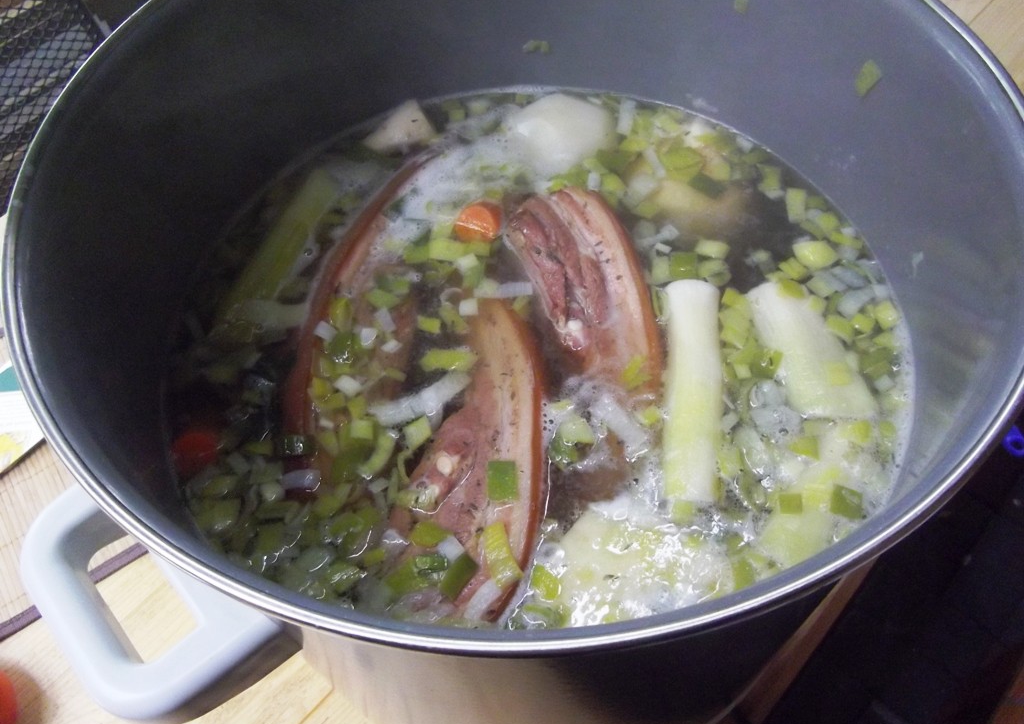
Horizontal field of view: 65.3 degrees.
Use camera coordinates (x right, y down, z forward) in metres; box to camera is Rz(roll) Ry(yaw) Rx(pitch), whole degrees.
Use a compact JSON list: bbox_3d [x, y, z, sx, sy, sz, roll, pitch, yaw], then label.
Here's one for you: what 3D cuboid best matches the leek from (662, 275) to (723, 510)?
[{"bbox_3d":[0.071,0.009,0.314,0.021,0.021,0.098,5,58,6],"label":"leek"}]

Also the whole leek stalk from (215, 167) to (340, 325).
[{"bbox_3d":[-0.105,-0.055,0.372,0.020,0.019,0.089,14,59,11],"label":"whole leek stalk"}]

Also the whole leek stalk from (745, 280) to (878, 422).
[{"bbox_3d":[0.119,-0.006,0.325,0.028,0.025,0.063,-13,58,-5],"label":"whole leek stalk"}]

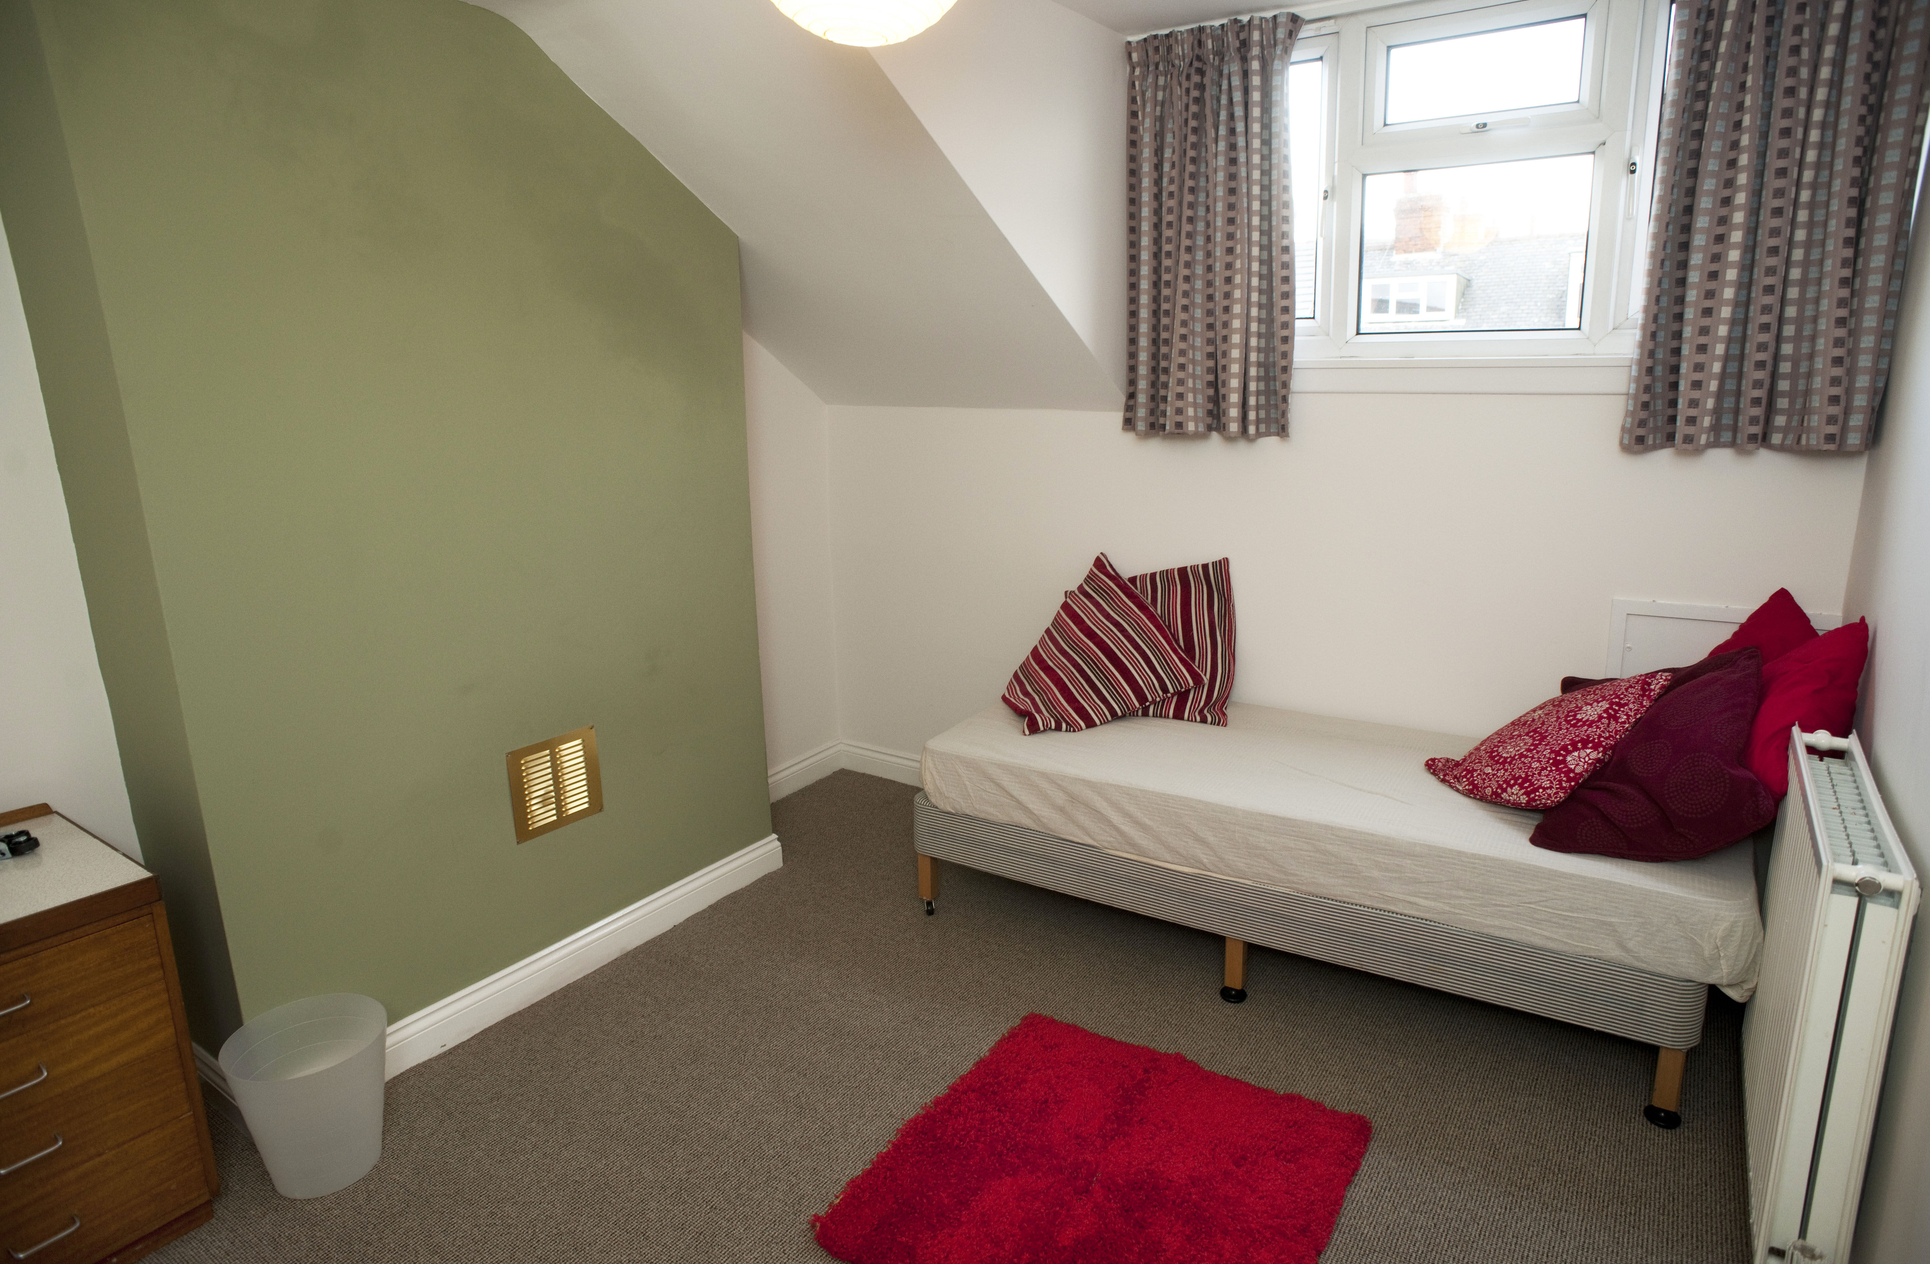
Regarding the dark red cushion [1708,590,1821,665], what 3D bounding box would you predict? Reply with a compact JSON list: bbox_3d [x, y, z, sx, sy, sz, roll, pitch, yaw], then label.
[{"bbox_3d":[1.777,0.153,2.501,0.140,0.410,0.410,-3,-26,-43],"label":"dark red cushion"}]

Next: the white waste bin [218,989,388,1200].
[{"bbox_3d":[-1.289,0.933,2.136,0.285,0.294,0.285,7,16,32],"label":"white waste bin"}]

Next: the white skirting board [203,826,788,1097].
[{"bbox_3d":[-1.035,0.852,2.835,0.025,0.120,1.570,7,16,32],"label":"white skirting board"}]

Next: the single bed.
[{"bbox_3d":[0.887,0.582,2.872,1.930,0.530,0.800,7,16,32],"label":"single bed"}]

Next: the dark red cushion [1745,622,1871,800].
[{"bbox_3d":[1.723,0.172,2.382,0.150,0.430,0.420,18,-3,-30],"label":"dark red cushion"}]

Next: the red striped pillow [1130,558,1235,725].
[{"bbox_3d":[0.553,0.028,3.213,0.480,0.470,0.140,-4,-15,23],"label":"red striped pillow"}]

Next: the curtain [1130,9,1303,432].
[{"bbox_3d":[0.686,-1.103,3.024,0.490,1.090,0.100,7,16,32],"label":"curtain"}]

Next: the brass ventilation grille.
[{"bbox_3d":[-1.045,0.382,2.728,0.012,0.242,0.252,7,16,32],"label":"brass ventilation grille"}]

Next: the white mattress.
[{"bbox_3d":[0.883,0.417,2.833,1.920,0.185,0.800,7,16,32],"label":"white mattress"}]

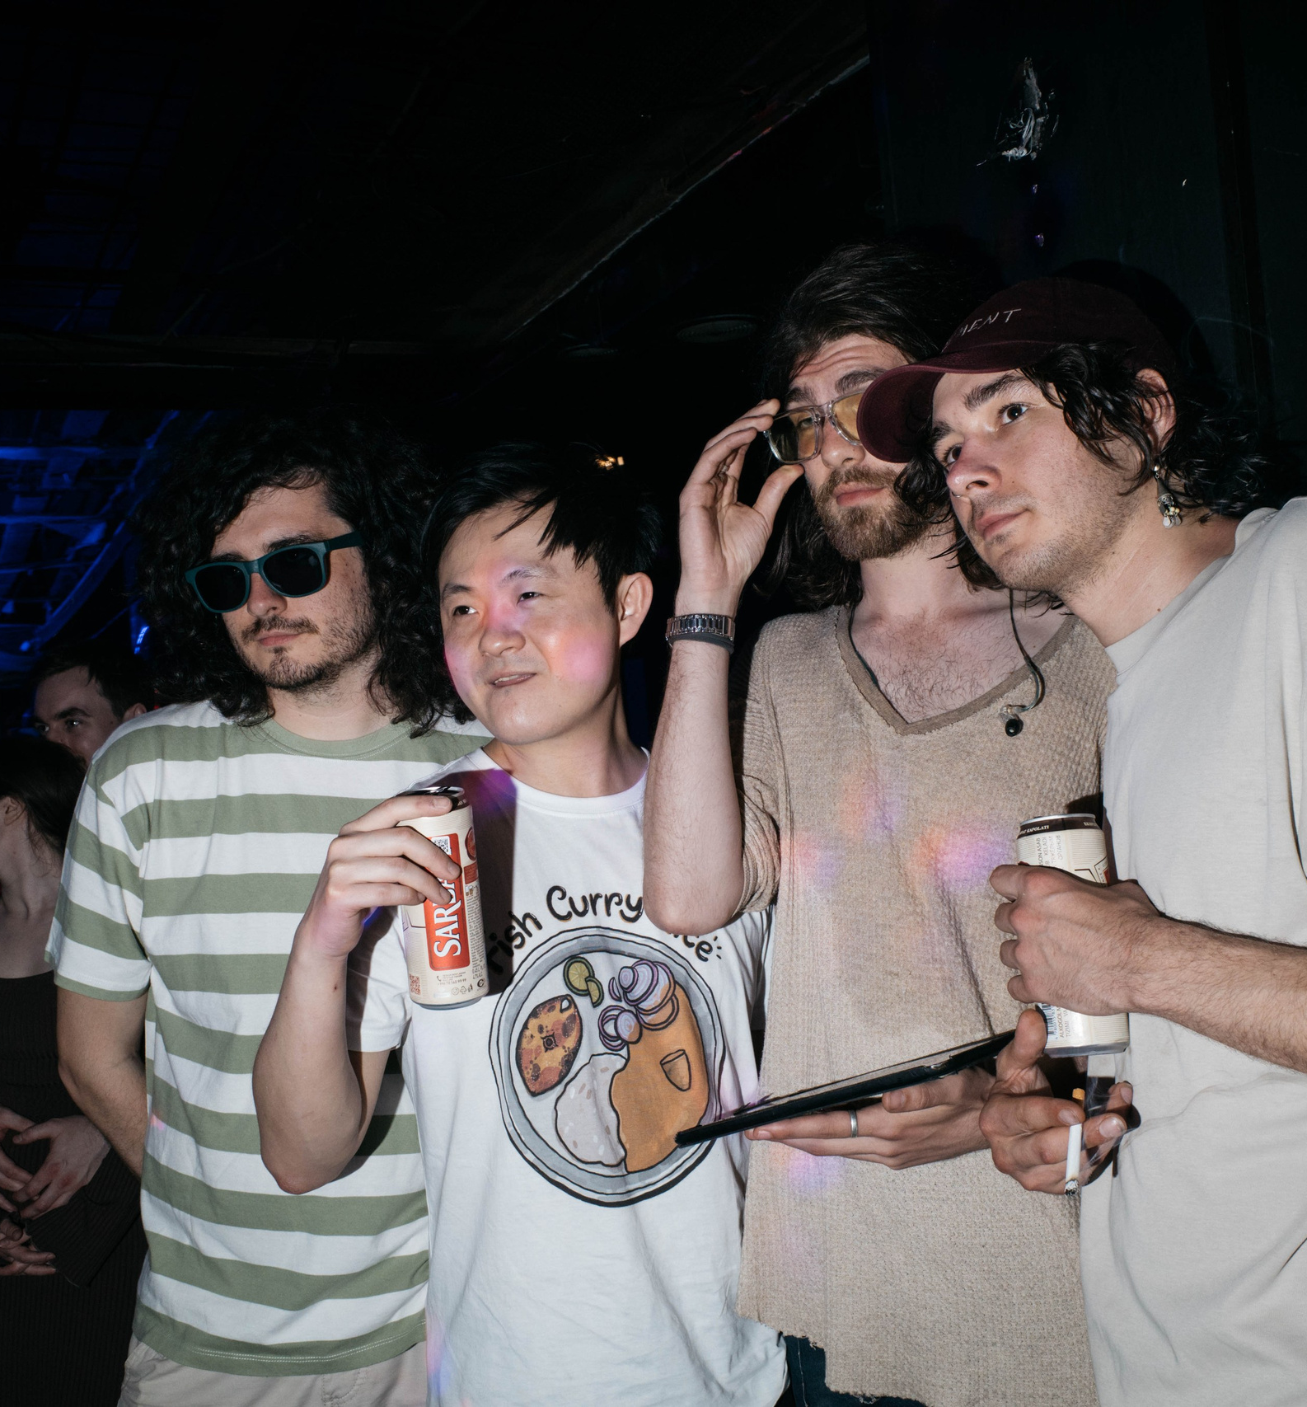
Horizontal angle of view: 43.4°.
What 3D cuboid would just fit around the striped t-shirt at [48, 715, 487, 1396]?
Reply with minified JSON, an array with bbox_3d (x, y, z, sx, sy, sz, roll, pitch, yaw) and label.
[{"bbox_3d":[-0.333,0.327,1.700,0.550,0.650,0.290,-1,-1,-7],"label":"striped t-shirt"}]

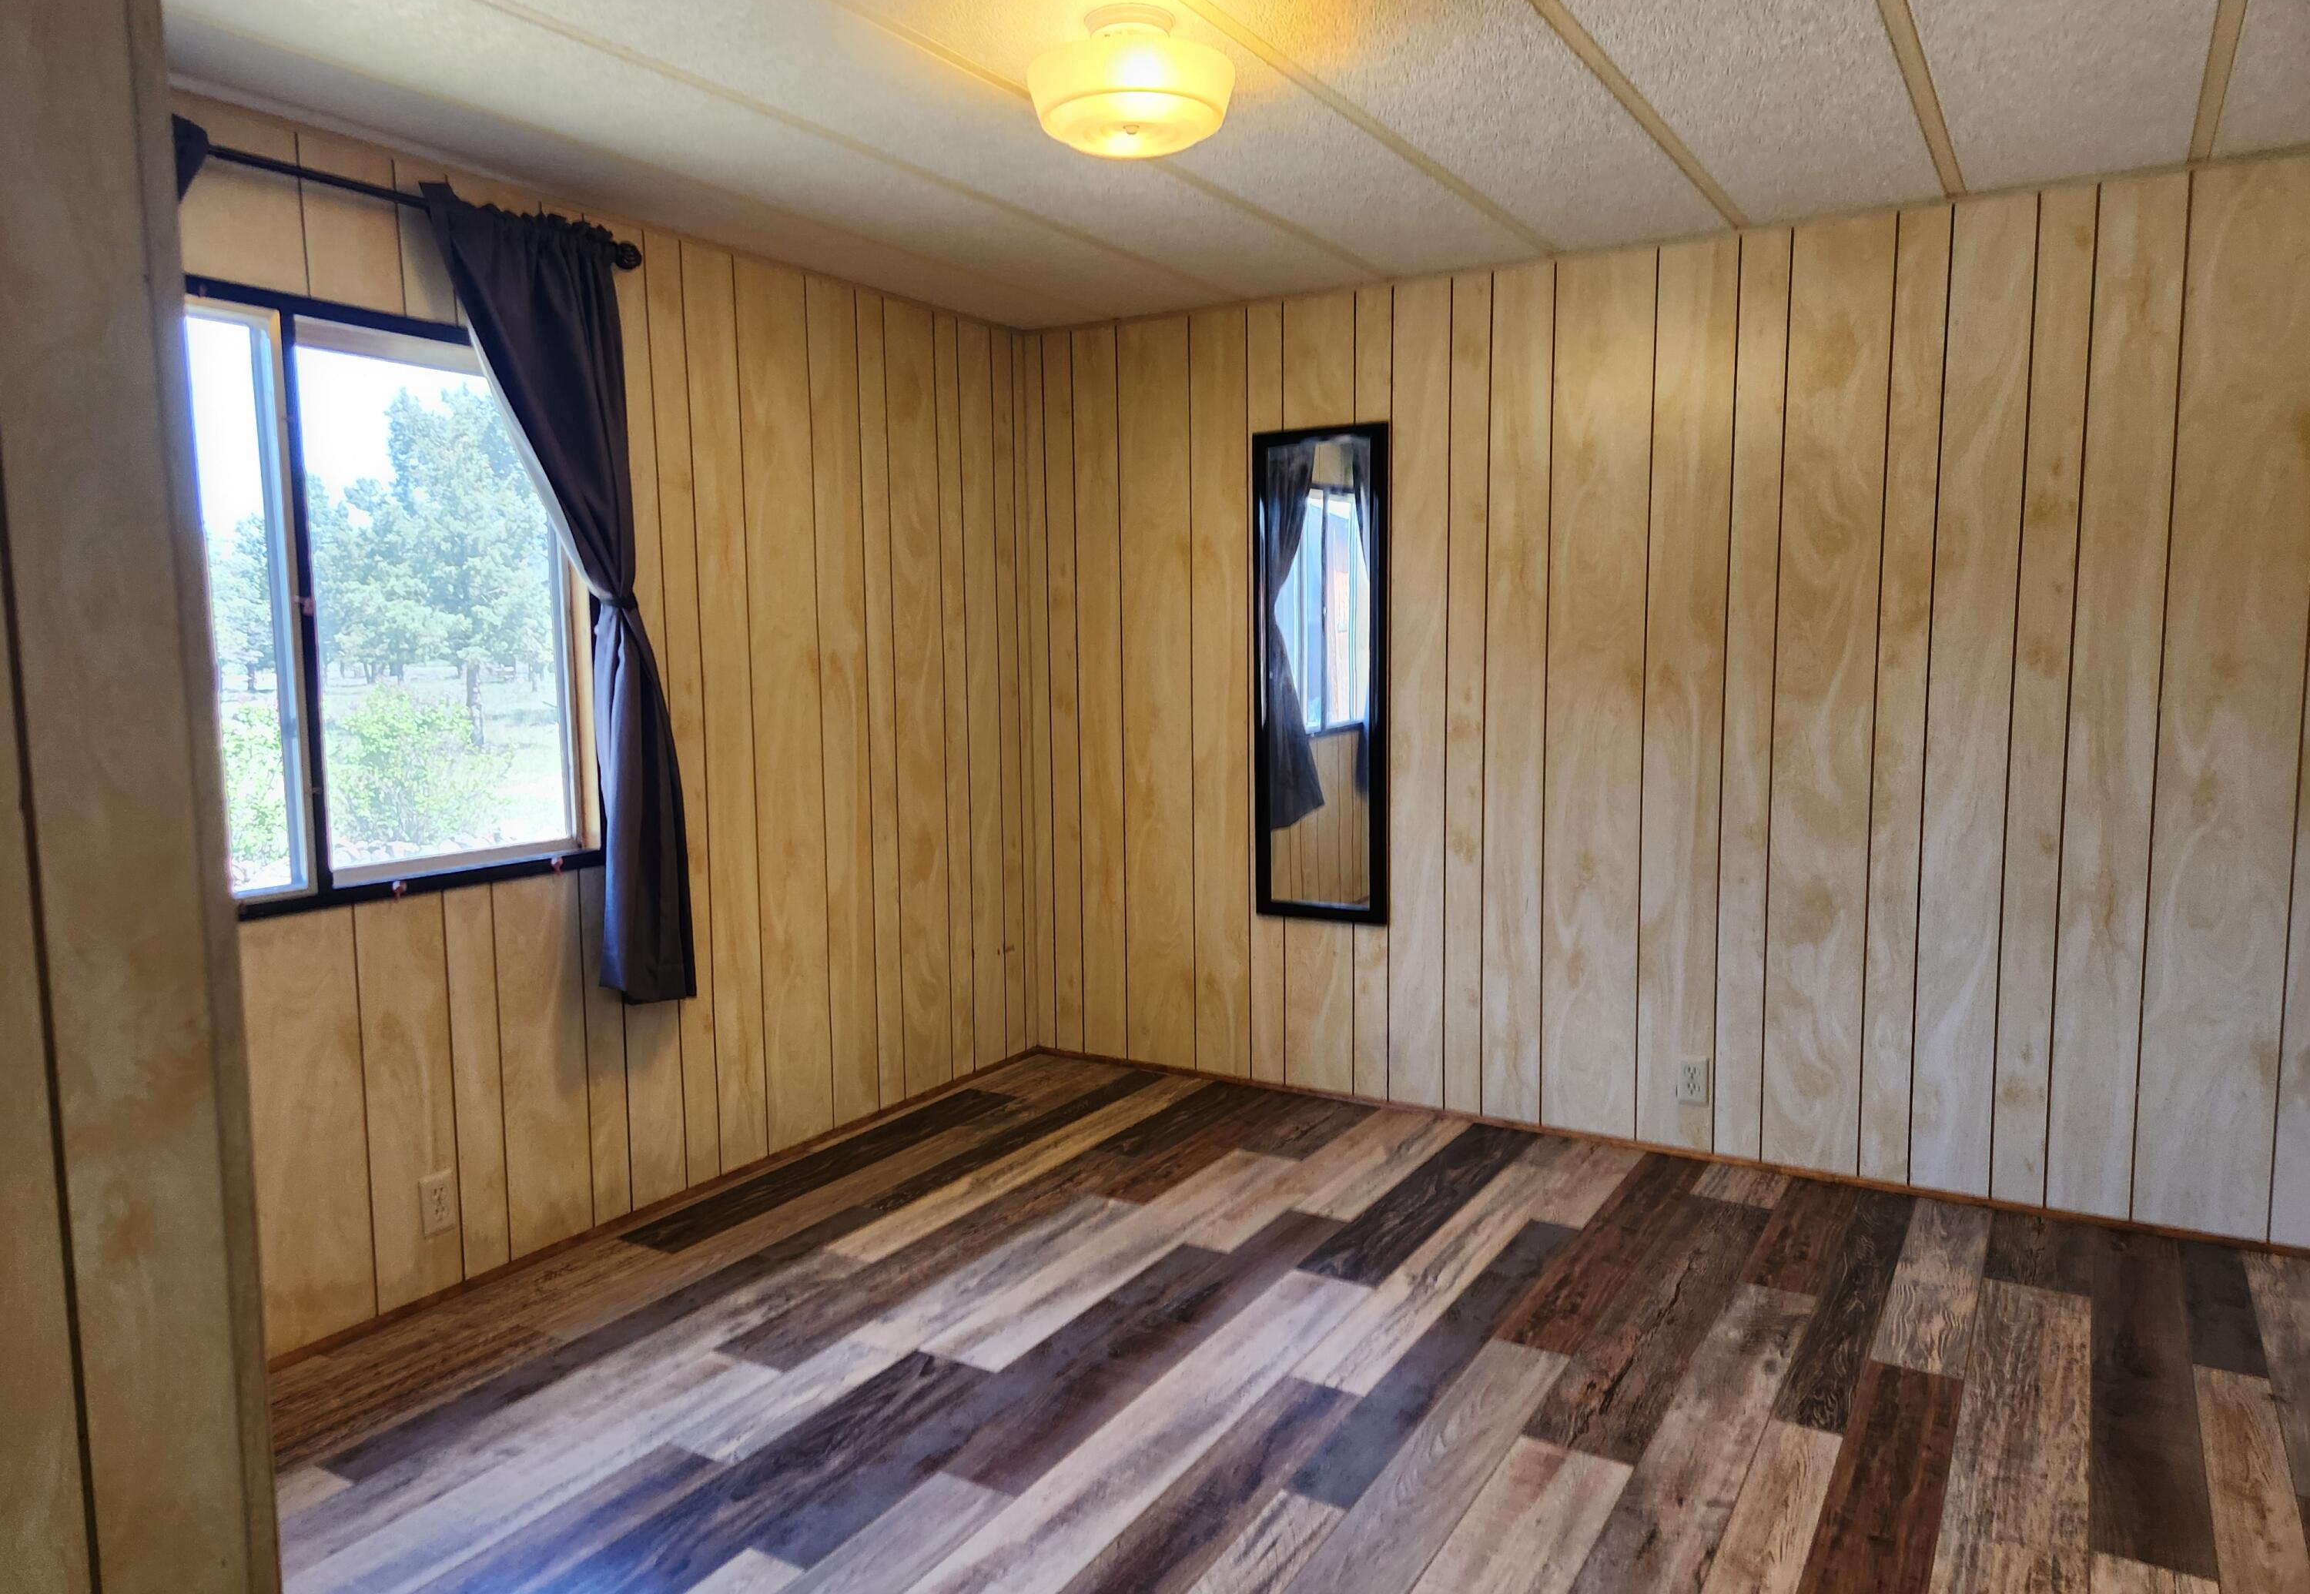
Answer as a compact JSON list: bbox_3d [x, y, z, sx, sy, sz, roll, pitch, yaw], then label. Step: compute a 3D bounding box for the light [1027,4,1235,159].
[{"bbox_3d":[-0.035,-1.037,2.220,0.297,0.159,0.297,-1,6,0],"label":"light"}]

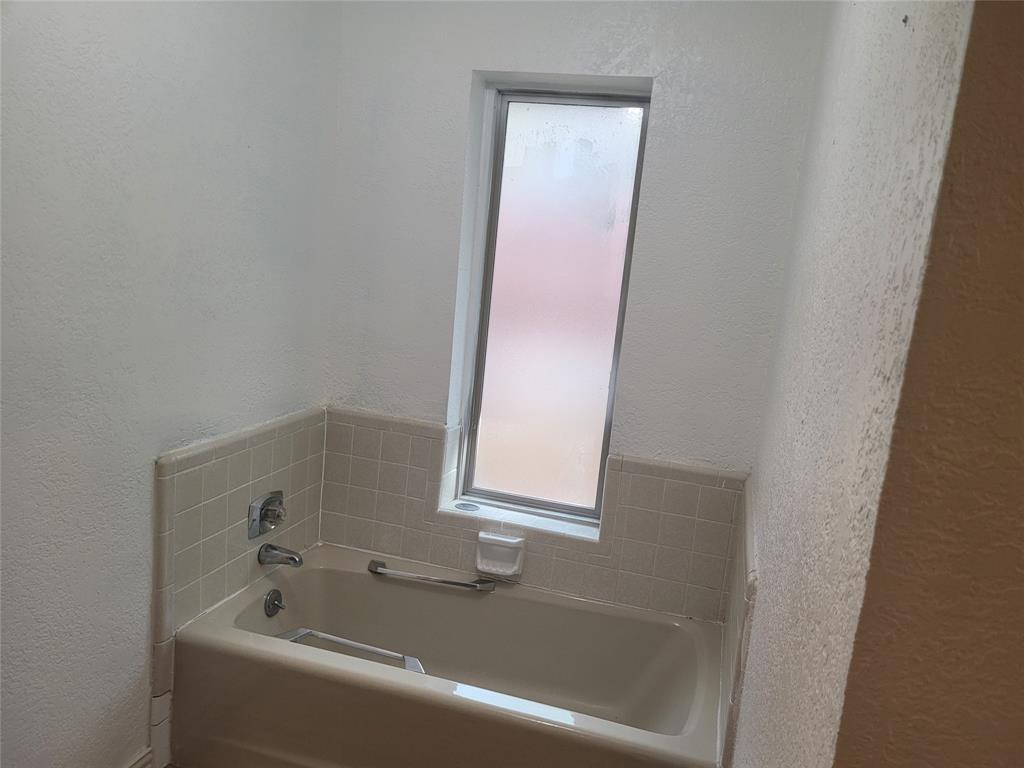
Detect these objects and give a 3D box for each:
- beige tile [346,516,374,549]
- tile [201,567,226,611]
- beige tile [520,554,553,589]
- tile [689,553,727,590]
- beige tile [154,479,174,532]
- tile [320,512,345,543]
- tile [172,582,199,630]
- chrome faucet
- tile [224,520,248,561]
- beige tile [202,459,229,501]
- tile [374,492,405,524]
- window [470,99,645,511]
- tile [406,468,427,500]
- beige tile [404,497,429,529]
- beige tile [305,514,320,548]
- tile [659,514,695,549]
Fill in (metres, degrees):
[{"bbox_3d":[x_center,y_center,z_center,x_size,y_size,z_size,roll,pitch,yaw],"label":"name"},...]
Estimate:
[{"bbox_3d":[-0.541,0.537,2.766,0.108,0.109,0.008,8,10,16],"label":"beige tile"},{"bbox_3d":[-0.871,0.595,2.237,0.008,0.108,0.108,8,10,15],"label":"tile"},{"bbox_3d":[0.085,0.628,2.589,0.108,0.109,0.008,8,10,16],"label":"beige tile"},{"bbox_3d":[0.622,0.592,2.429,0.108,0.108,0.010,8,10,16],"label":"tile"},{"bbox_3d":[-0.906,0.320,2.017,0.015,0.150,0.049,8,10,16],"label":"beige tile"},{"bbox_3d":[-0.646,0.523,2.796,0.108,0.109,0.008,8,10,16],"label":"tile"},{"bbox_3d":[-0.900,0.612,2.124,0.009,0.108,0.108,8,10,15],"label":"tile"},{"bbox_3d":[-0.728,0.558,2.449,0.142,0.066,0.062,8,10,16],"label":"chrome faucet"},{"bbox_3d":[-0.837,0.476,2.341,0.008,0.108,0.108,8,10,16],"label":"tile"},{"bbox_3d":[-0.840,0.271,2.180,0.008,0.108,0.108,8,10,15],"label":"beige tile"},{"bbox_3d":[-0.425,0.442,2.712,0.108,0.108,0.008,8,10,15],"label":"tile"},{"bbox_3d":[0.141,-0.252,2.650,0.455,1.365,0.030,8,10,16],"label":"window"},{"bbox_3d":[-0.329,0.349,2.683,0.068,0.108,0.009,8,10,15],"label":"tile"},{"bbox_3d":[-0.338,0.456,2.701,0.071,0.108,0.010,8,10,16],"label":"beige tile"},{"bbox_3d":[-0.720,0.523,2.767,0.010,0.108,0.101,8,10,16],"label":"beige tile"},{"bbox_3d":[0.523,0.468,2.433,0.108,0.109,0.008,8,10,16],"label":"tile"}]

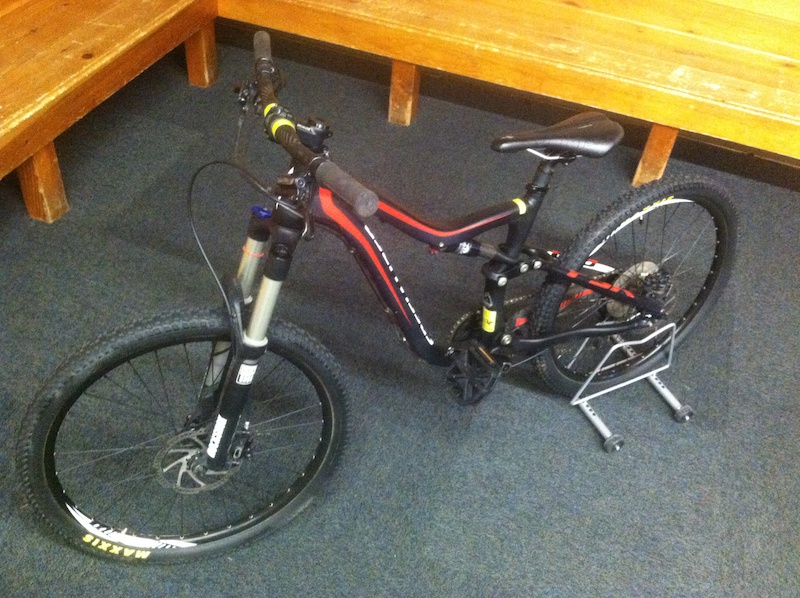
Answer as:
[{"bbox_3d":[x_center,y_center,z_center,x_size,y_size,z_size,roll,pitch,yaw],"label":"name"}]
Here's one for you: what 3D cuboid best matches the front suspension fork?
[{"bbox_3d":[-0.316,0.089,1.542,0.115,0.535,0.175,8,29,-28],"label":"front suspension fork"}]

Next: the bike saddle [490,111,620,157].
[{"bbox_3d":[0.309,-0.314,1.635,0.288,0.070,0.142,-17,41,-22],"label":"bike saddle"}]

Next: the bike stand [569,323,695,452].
[{"bbox_3d":[0.608,0.160,2.206,0.340,0.222,0.390,-17,48,-22],"label":"bike stand"}]

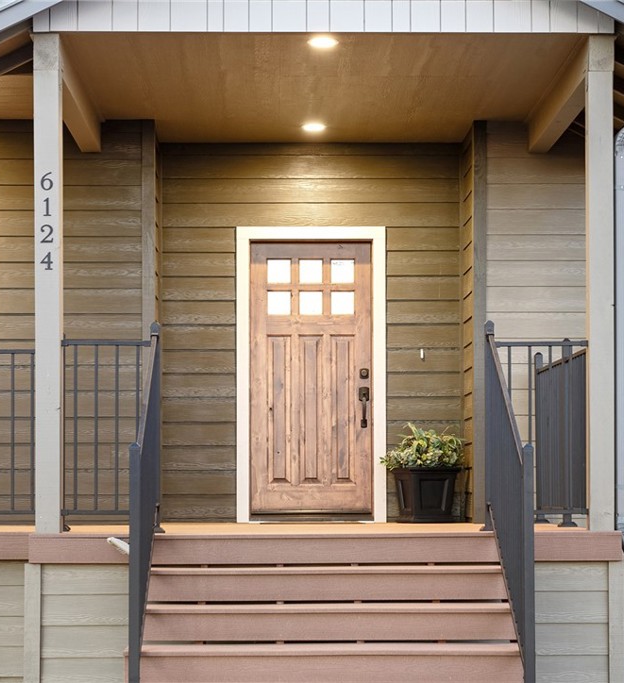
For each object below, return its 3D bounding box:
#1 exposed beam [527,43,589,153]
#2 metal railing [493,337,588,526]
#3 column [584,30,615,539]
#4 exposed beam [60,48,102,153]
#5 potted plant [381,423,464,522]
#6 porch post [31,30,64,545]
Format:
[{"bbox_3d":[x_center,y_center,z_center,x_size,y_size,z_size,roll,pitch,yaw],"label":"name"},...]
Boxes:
[{"bbox_3d":[1.587,-1.505,12.410,0.140,0.200,2.630,0,-4,-1],"label":"exposed beam"},{"bbox_3d":[1.287,0.512,11.250,0.540,1.060,0.060,0,-2,-1],"label":"metal railing"},{"bbox_3d":[1.611,-0.327,11.120,0.145,2.760,0.145,0,-2,-1],"label":"column"},{"bbox_3d":[-1.497,-1.507,12.410,0.140,0.200,2.630,0,-4,-1],"label":"exposed beam"},{"bbox_3d":[0.788,0.934,14.200,0.550,0.700,0.490,0,-2,-11],"label":"potted plant"},{"bbox_3d":[-1.472,-0.327,11.120,0.145,2.760,0.145,0,-2,-1],"label":"porch post"}]

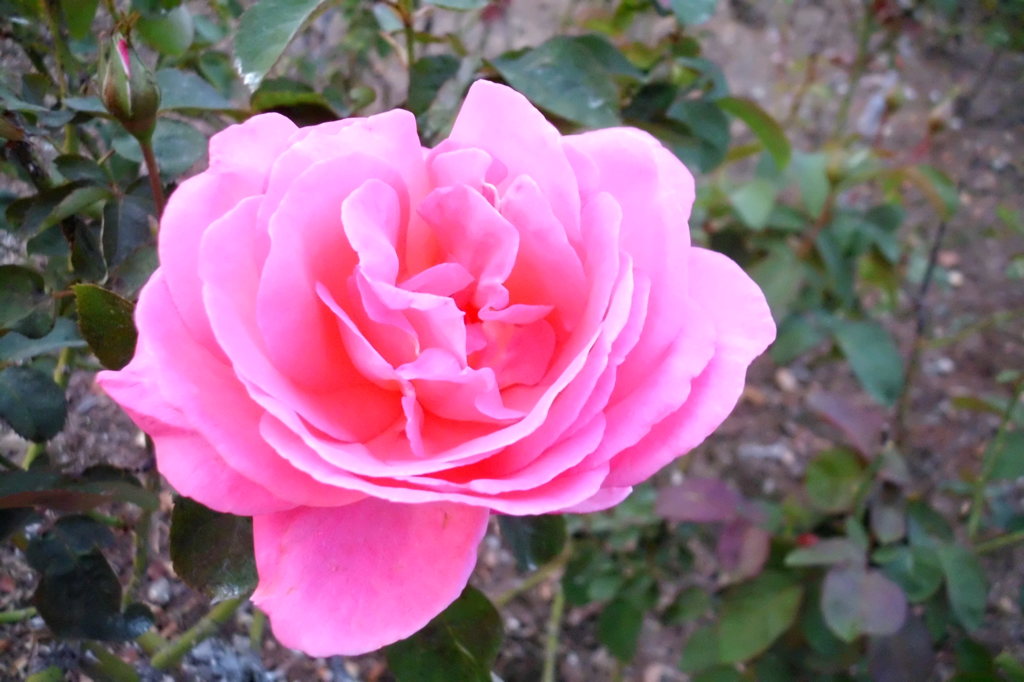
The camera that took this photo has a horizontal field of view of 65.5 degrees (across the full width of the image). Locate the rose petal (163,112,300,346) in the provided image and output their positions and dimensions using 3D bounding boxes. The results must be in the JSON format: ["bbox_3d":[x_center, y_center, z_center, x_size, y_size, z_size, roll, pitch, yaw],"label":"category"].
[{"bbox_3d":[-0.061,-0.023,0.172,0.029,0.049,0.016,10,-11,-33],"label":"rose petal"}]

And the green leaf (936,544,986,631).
[{"bbox_3d":[0.237,0.130,0.420,0.021,0.010,0.050,3,62,-12],"label":"green leaf"}]

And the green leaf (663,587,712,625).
[{"bbox_3d":[0.093,0.140,0.420,0.027,0.006,0.019,-32,65,-17],"label":"green leaf"}]

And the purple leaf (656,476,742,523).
[{"bbox_3d":[0.099,0.084,0.420,0.045,0.010,0.025,-7,57,-5],"label":"purple leaf"}]

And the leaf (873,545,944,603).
[{"bbox_3d":[0.248,0.146,0.500,0.042,0.012,0.043,-10,60,-6],"label":"leaf"}]

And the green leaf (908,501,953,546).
[{"bbox_3d":[0.273,0.119,0.520,0.040,0.008,0.026,41,57,15],"label":"green leaf"}]

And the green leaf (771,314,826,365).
[{"bbox_3d":[0.154,-0.001,0.430,0.038,0.010,0.022,-37,62,-14],"label":"green leaf"}]

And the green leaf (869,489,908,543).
[{"bbox_3d":[0.203,0.094,0.430,0.020,0.009,0.032,8,66,4],"label":"green leaf"}]

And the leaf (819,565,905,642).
[{"bbox_3d":[0.177,0.131,0.400,0.040,0.009,0.044,0,53,0],"label":"leaf"}]

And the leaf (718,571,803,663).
[{"bbox_3d":[0.122,0.135,0.390,0.032,0.009,0.052,39,71,24],"label":"leaf"}]

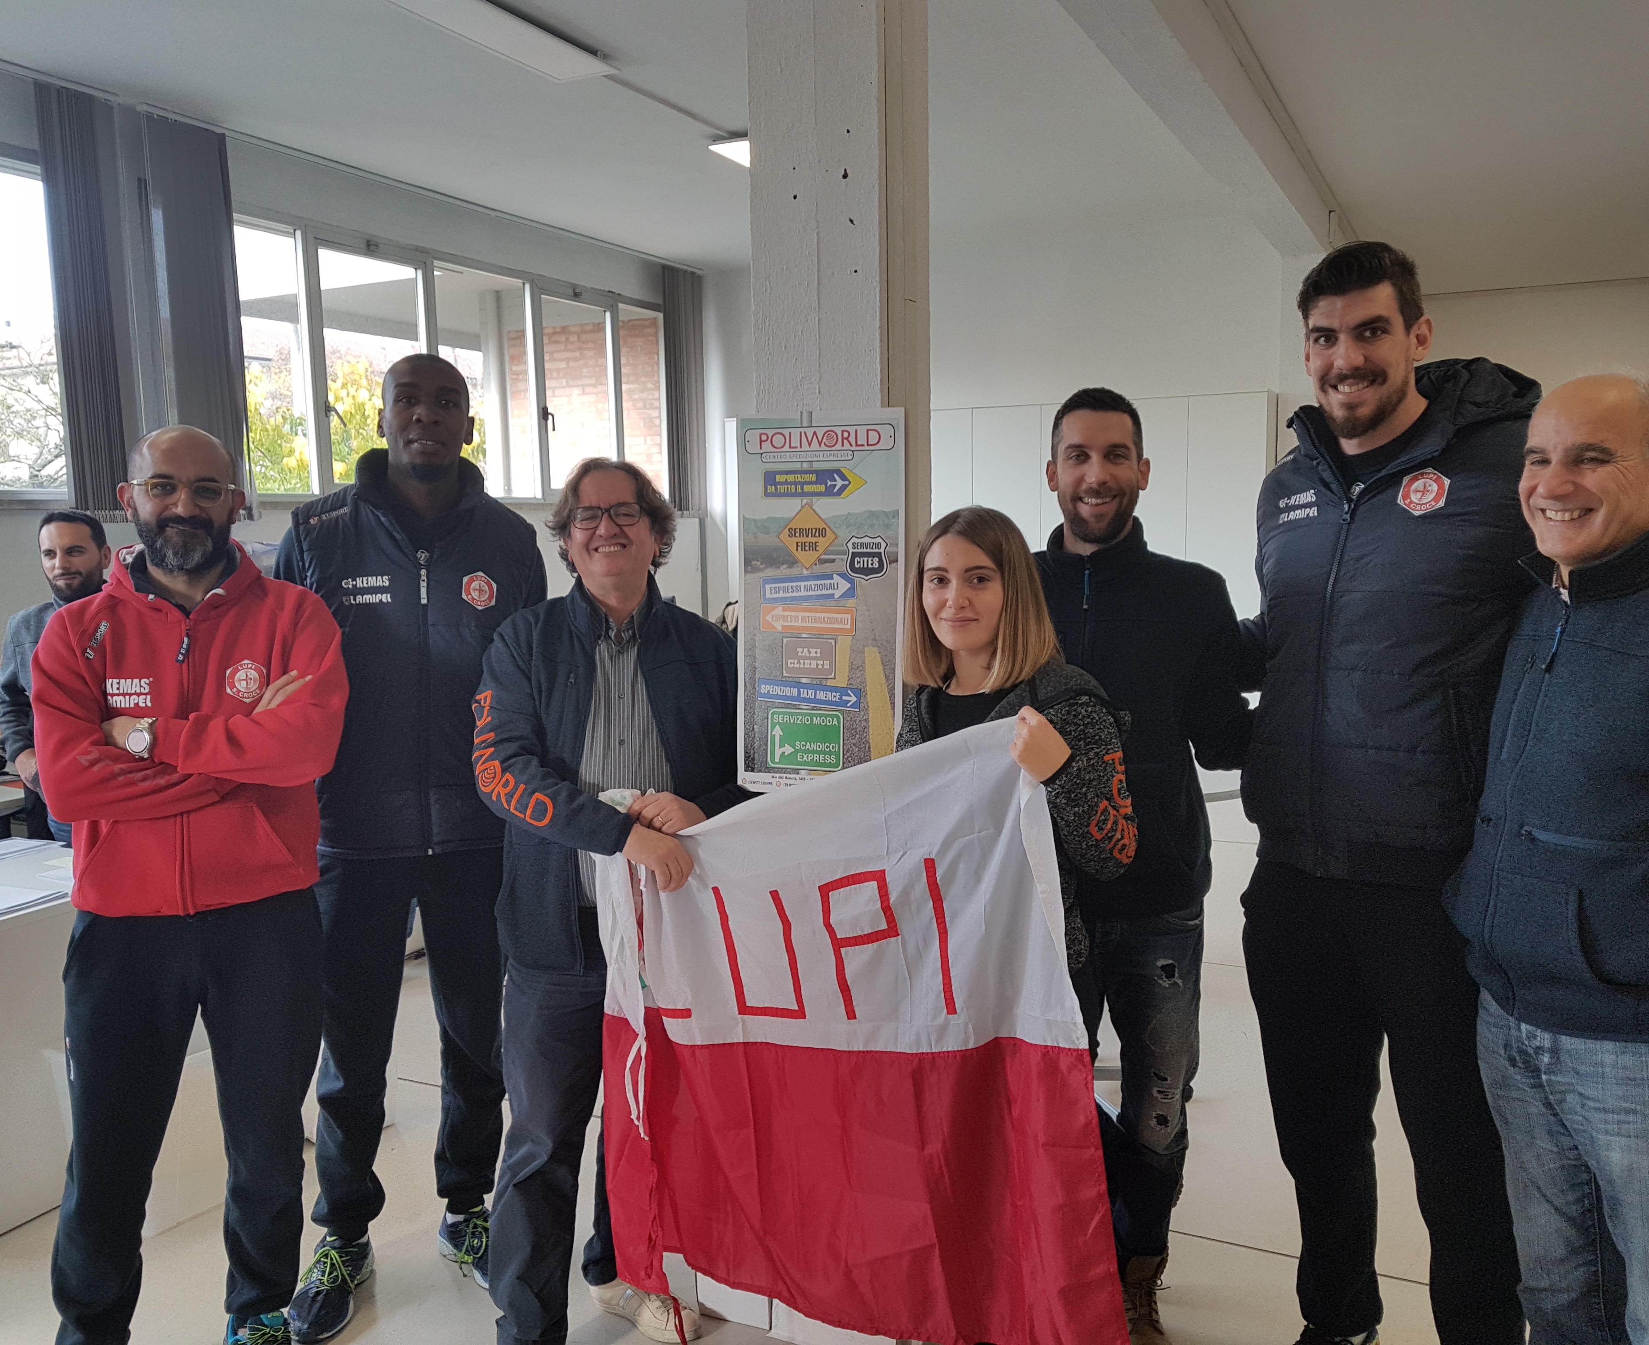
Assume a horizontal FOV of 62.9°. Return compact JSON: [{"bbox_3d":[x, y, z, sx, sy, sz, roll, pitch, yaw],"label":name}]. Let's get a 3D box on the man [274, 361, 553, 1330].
[{"bbox_3d":[-0.845,0.338,2.770,0.560,1.970,0.360,-3,7,-20],"label":"man"}]

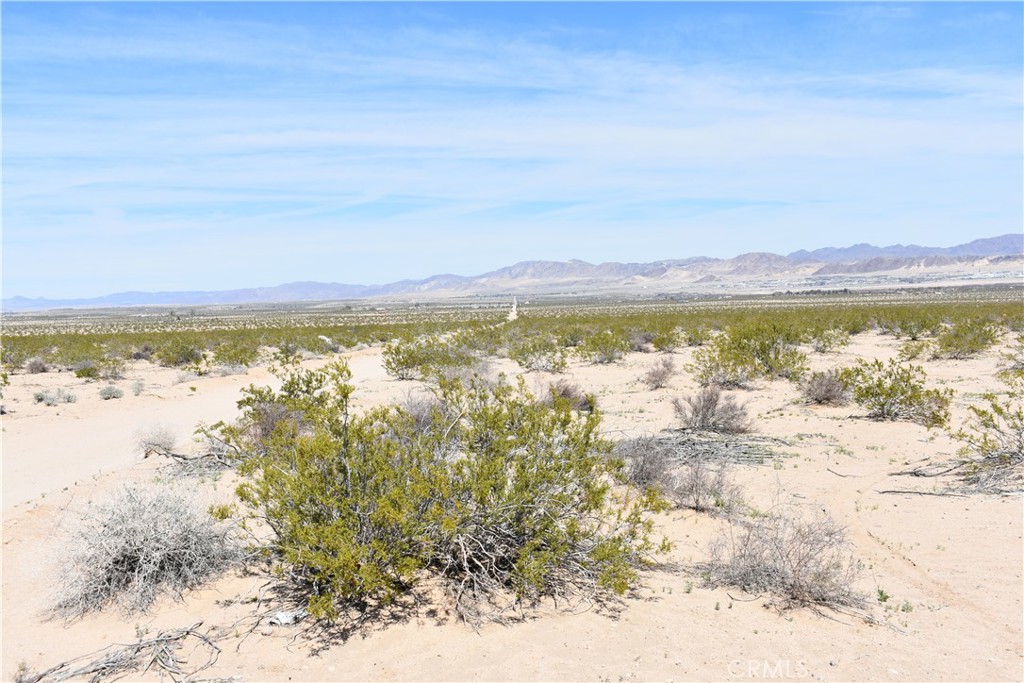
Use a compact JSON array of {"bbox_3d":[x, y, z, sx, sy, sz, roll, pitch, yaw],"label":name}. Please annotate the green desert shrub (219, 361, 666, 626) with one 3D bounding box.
[{"bbox_3d":[-0.421,0.776,6.746,2.630,1.320,2.240,0,2,0],"label":"green desert shrub"}]

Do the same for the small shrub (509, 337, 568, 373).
[{"bbox_3d":[0.674,0.316,28.243,1.500,0.890,1.270,0,2,0],"label":"small shrub"}]

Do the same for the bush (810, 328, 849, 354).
[{"bbox_3d":[10.441,-0.038,36.486,1.380,0.800,1.200,0,2,16],"label":"bush"}]

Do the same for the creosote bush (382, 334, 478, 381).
[{"bbox_3d":[-1.869,0.343,25.466,2.160,1.010,1.830,0,2,0],"label":"creosote bush"}]

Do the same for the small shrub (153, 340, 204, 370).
[{"bbox_3d":[-10.495,0.354,34.985,1.550,0.870,1.350,-1,2,-17],"label":"small shrub"}]

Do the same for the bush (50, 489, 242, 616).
[{"bbox_3d":[-2.129,1.116,6.439,1.080,0.640,0.950,-1,2,-18],"label":"bush"}]

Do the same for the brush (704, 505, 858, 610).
[{"bbox_3d":[1.503,1.142,6.191,0.900,0.500,0.800,0,2,14],"label":"brush"}]

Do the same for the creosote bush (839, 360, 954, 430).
[{"bbox_3d":[5.381,0.652,15.486,1.500,0.820,1.300,0,2,19],"label":"creosote bush"}]

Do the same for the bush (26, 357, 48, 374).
[{"bbox_3d":[-14.117,0.672,32.991,0.650,0.500,0.580,-2,2,-23],"label":"bush"}]

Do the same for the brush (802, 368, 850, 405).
[{"bbox_3d":[5.225,0.726,18.491,0.820,0.550,0.720,0,2,16],"label":"brush"}]

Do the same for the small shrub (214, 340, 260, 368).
[{"bbox_3d":[-7.402,0.339,29.941,1.220,0.730,1.030,0,2,0],"label":"small shrub"}]

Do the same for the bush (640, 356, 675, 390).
[{"bbox_3d":[2.883,0.627,22.017,0.660,0.660,0.560,0,2,0],"label":"bush"}]

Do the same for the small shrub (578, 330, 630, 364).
[{"bbox_3d":[2.671,0.161,32.061,1.470,0.960,1.250,0,2,0],"label":"small shrub"}]

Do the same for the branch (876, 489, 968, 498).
[{"bbox_3d":[3.414,1.253,9.249,0.720,0.045,0.070,0,2,24],"label":"branch"}]

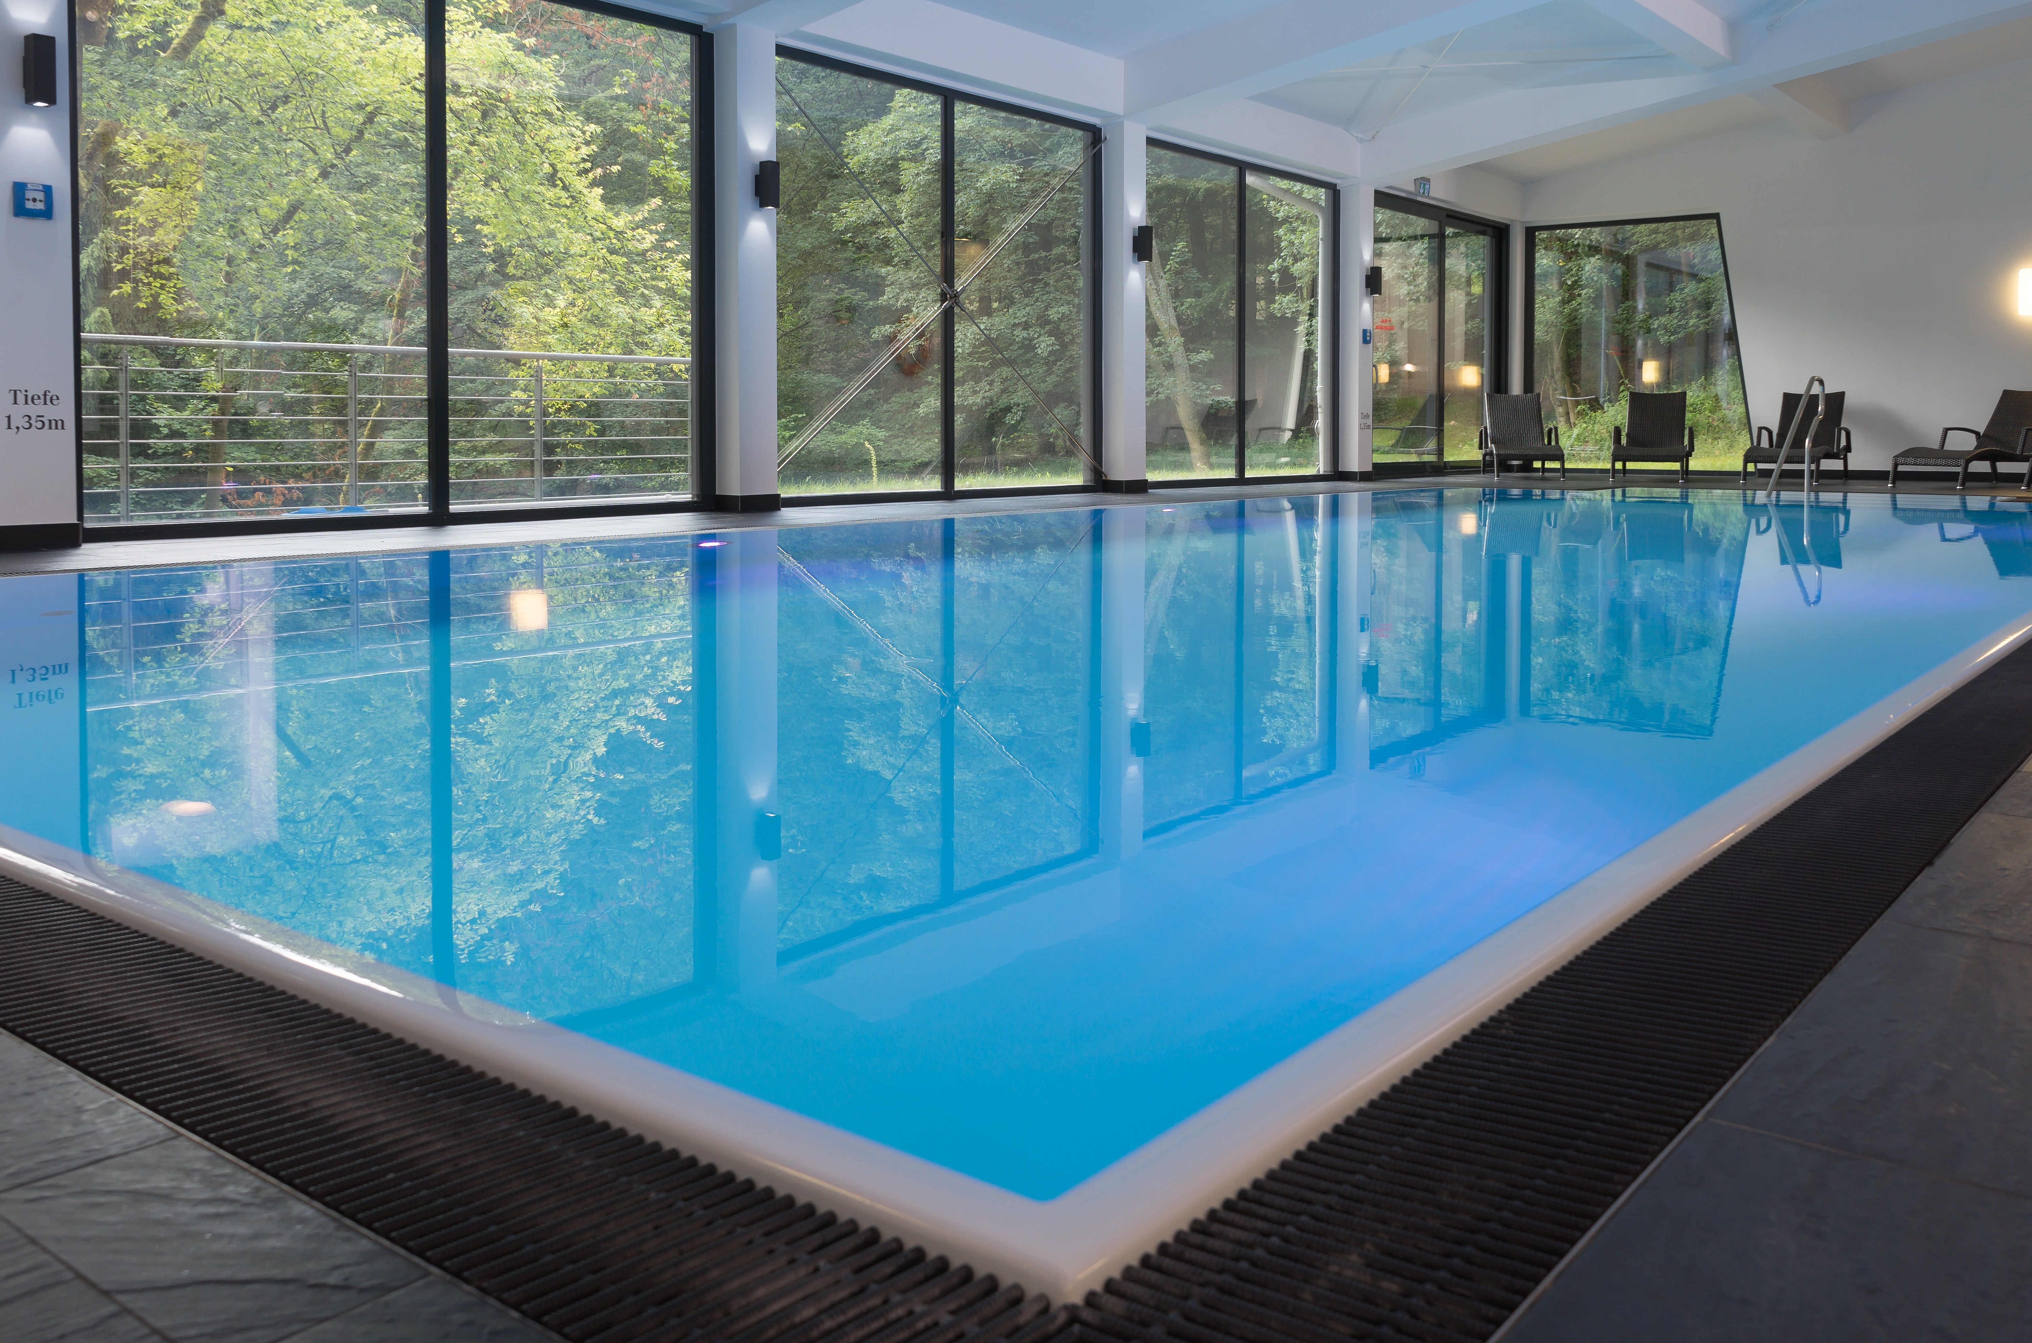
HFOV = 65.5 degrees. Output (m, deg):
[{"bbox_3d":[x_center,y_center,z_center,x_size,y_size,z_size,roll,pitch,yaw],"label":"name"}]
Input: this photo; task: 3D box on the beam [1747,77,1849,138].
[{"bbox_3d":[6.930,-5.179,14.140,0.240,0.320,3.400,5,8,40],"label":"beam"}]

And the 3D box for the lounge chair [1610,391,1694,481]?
[{"bbox_3d":[6.251,-2.322,15.497,0.760,0.870,1.550,3,7,26],"label":"lounge chair"}]

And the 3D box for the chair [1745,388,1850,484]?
[{"bbox_3d":[7.355,-2.219,14.867,0.760,0.870,1.550,5,8,37],"label":"chair"}]

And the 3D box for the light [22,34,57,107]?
[{"bbox_3d":[-3.683,-2.267,5.960,0.120,0.270,0.080,5,8,40],"label":"light"}]

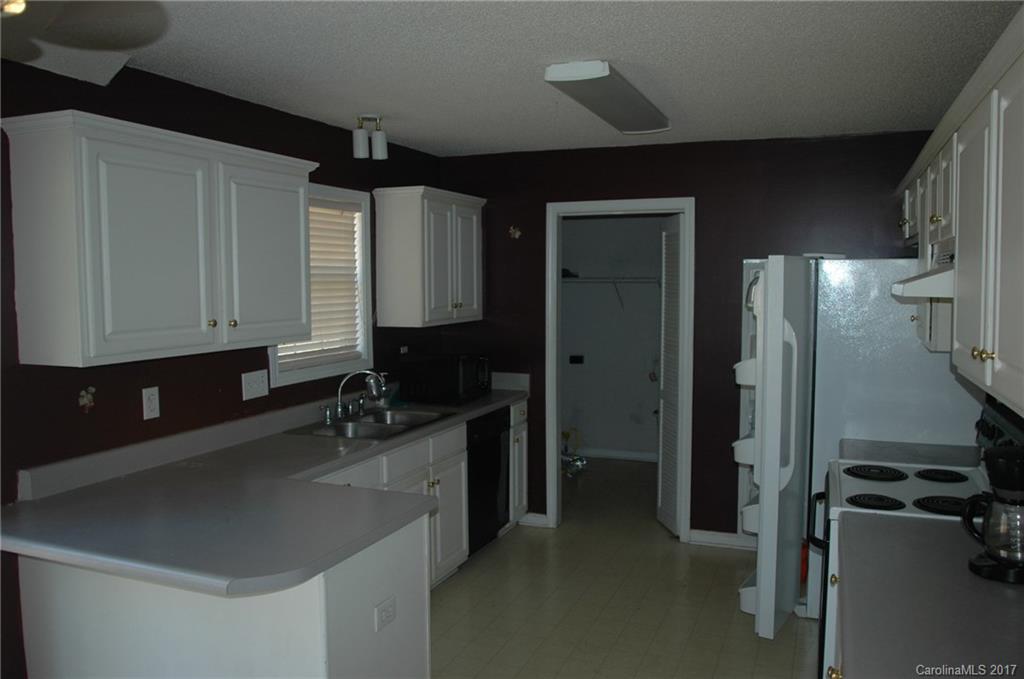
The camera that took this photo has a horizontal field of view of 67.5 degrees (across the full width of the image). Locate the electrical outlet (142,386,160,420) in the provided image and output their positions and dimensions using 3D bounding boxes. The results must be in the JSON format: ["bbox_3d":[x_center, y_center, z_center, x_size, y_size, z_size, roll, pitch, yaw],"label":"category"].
[{"bbox_3d":[-1.433,0.256,3.059,0.012,0.121,0.077,2,5,23],"label":"electrical outlet"}]

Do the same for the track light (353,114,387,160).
[{"bbox_3d":[-0.711,-1.004,3.835,0.185,0.225,0.120,-2,5,-20],"label":"track light"}]

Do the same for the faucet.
[{"bbox_3d":[-0.803,0.286,4.038,0.265,0.262,0.100,1,5,8],"label":"faucet"}]

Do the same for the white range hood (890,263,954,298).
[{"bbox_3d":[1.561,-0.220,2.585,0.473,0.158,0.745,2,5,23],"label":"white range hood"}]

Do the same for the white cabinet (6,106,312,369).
[{"bbox_3d":[-1.257,-0.353,2.991,0.338,0.797,1.217,2,5,23],"label":"white cabinet"}]

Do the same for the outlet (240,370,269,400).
[{"bbox_3d":[-1.201,0.214,3.610,0.012,0.121,0.162,2,5,23],"label":"outlet"}]

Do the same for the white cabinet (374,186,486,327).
[{"bbox_3d":[-0.486,-0.497,4.791,0.350,0.800,0.850,2,5,23],"label":"white cabinet"}]

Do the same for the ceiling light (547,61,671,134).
[{"bbox_3d":[0.472,-1.057,3.466,0.262,0.070,1.175,2,5,23],"label":"ceiling light"}]

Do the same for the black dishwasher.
[{"bbox_3d":[-0.403,0.832,4.673,0.605,0.828,0.608,2,5,23],"label":"black dishwasher"}]

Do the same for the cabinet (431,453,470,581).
[{"bbox_3d":[-0.615,0.913,4.229,0.600,0.620,0.450,2,5,23],"label":"cabinet"}]

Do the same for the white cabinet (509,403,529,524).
[{"bbox_3d":[-0.240,0.809,5.119,0.620,0.865,0.300,2,5,23],"label":"white cabinet"}]

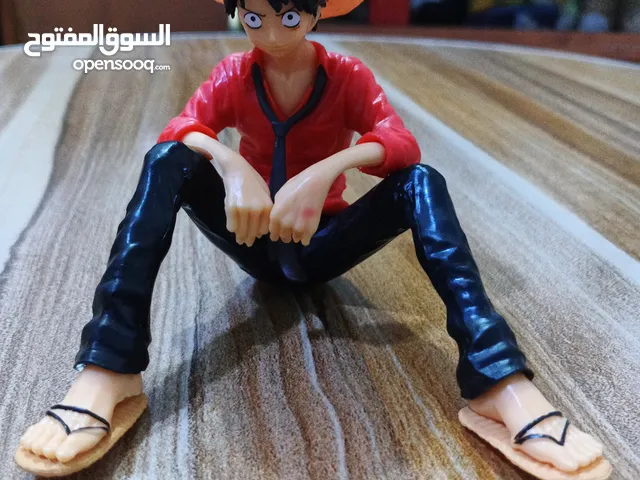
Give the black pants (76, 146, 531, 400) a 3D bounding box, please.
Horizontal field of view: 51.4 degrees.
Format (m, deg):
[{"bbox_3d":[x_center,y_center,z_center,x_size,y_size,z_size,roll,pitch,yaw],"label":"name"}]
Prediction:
[{"bbox_3d":[-0.005,-0.001,0.201,0.115,0.066,0.109,0,26,0],"label":"black pants"}]

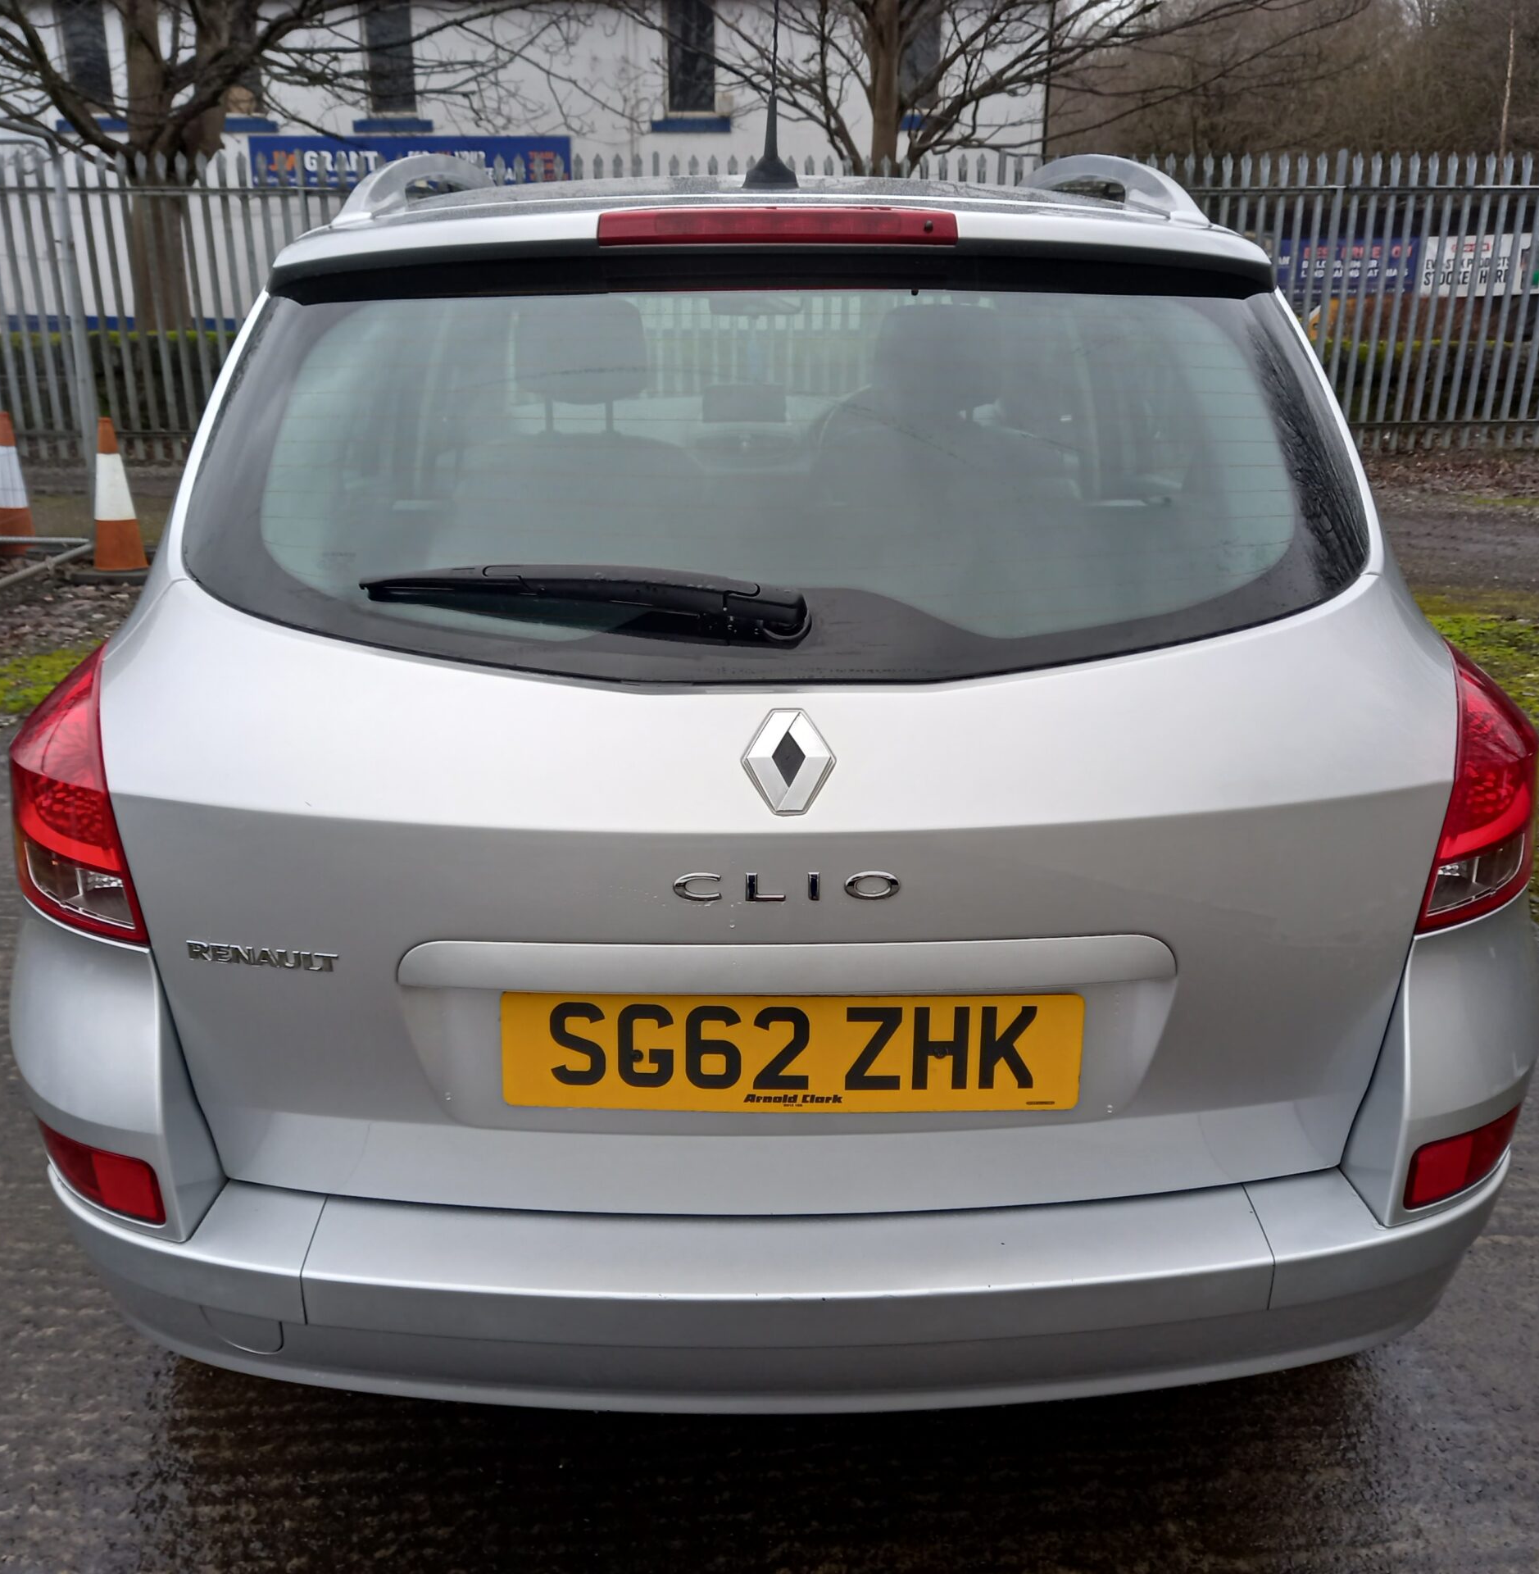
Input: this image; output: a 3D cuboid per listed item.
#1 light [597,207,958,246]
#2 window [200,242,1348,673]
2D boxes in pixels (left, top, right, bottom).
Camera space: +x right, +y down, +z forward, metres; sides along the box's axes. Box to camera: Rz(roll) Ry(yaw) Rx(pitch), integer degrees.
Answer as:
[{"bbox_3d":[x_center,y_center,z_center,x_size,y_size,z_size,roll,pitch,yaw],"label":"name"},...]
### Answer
[{"bbox_3d":[0.007,-0.508,1.375,0.324,0.032,0.050,0,19,-1],"label":"light"},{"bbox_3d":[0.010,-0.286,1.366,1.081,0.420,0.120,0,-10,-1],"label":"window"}]

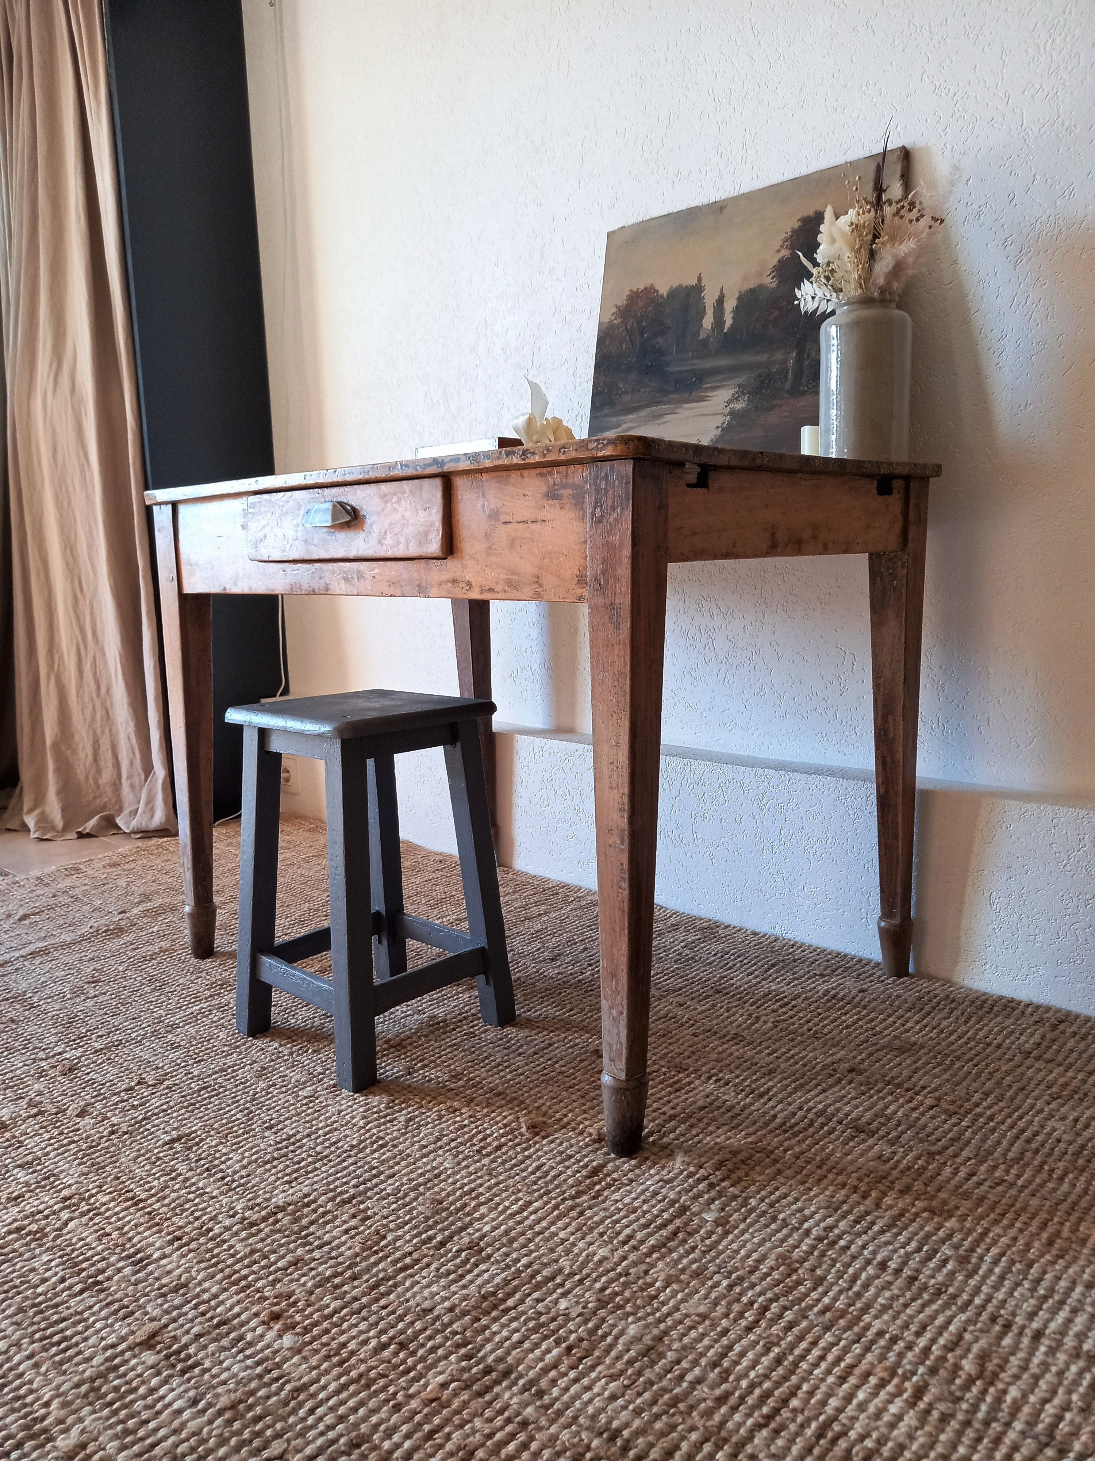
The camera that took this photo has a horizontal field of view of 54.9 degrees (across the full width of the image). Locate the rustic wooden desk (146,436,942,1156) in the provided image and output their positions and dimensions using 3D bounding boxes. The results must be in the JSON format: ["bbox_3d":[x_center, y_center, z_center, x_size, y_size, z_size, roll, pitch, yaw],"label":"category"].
[{"bbox_3d":[-0.024,-0.004,1.658,0.971,0.760,0.722,8,13,43],"label":"rustic wooden desk"}]

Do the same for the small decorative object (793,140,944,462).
[{"bbox_3d":[0.431,-0.577,1.433,0.173,0.424,0.163,8,13,43],"label":"small decorative object"}]

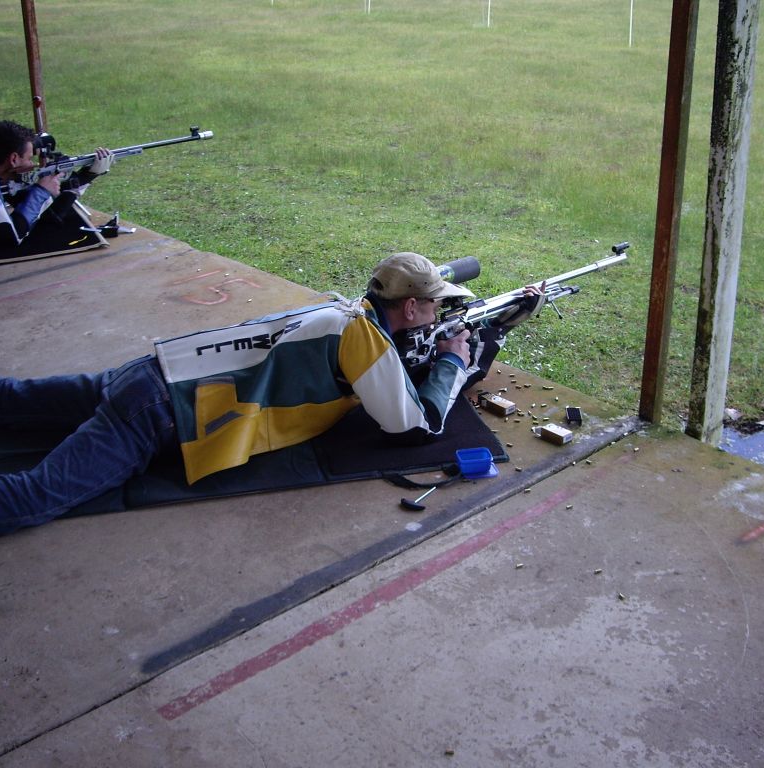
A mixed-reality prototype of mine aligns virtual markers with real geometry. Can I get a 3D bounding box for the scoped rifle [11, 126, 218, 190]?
[{"bbox_3d":[-1.249,-1.045,5.151,1.150,0.240,0.090,-21,32,-38],"label":"scoped rifle"}]

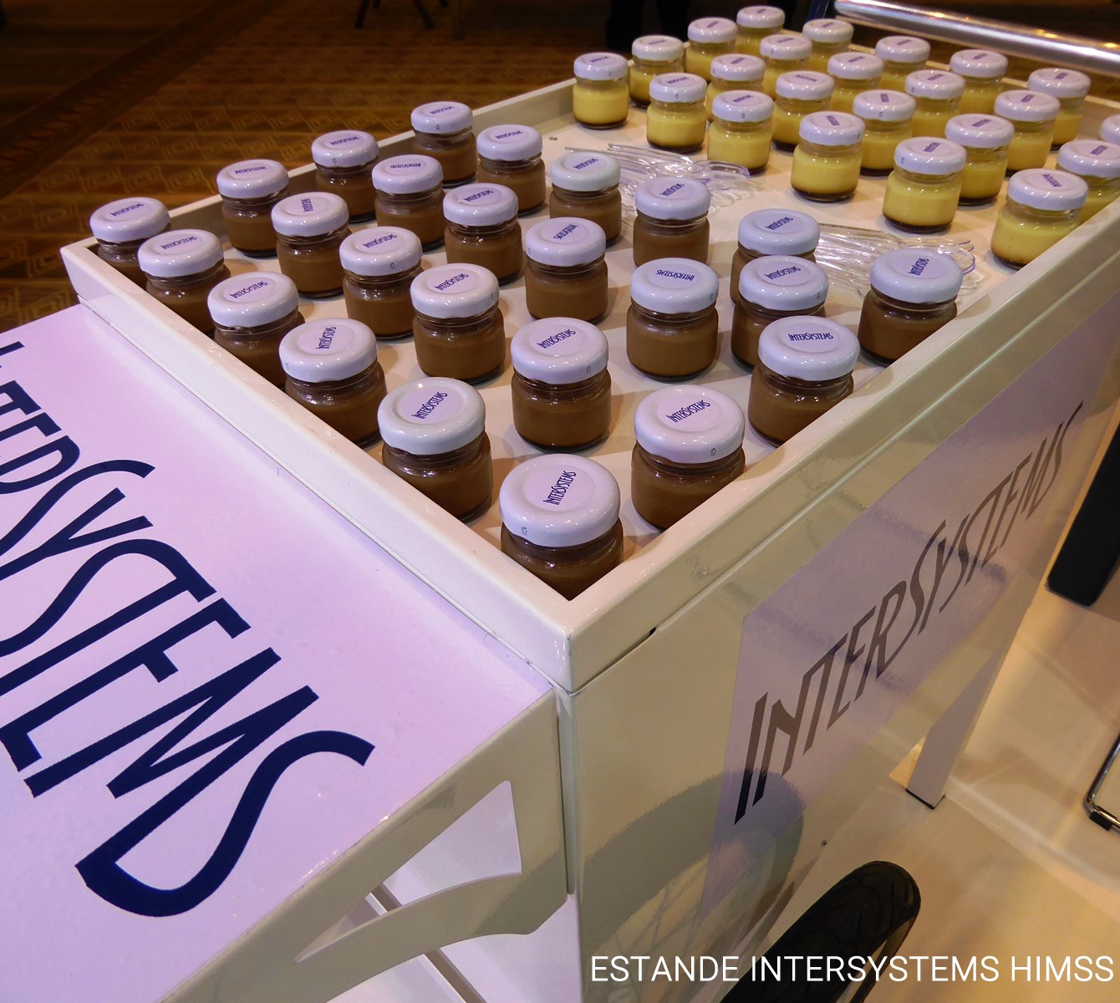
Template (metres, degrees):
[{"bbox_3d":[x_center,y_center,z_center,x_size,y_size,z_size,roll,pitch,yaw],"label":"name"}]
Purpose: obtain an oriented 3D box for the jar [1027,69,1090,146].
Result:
[{"bbox_3d":[0.393,-0.313,0.771,0.047,0.051,0.047,17,42,20],"label":"jar"}]

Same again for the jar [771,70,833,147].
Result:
[{"bbox_3d":[0.200,-0.323,0.799,0.048,0.052,0.048,-1,39,1],"label":"jar"}]

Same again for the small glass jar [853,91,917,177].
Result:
[{"bbox_3d":[0.250,-0.288,0.755,0.048,0.052,0.048,-1,39,1],"label":"small glass jar"}]

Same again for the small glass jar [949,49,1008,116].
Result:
[{"bbox_3d":[0.365,-0.365,0.853,0.048,0.054,0.048,-1,38,1],"label":"small glass jar"}]

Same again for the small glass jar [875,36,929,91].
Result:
[{"bbox_3d":[0.305,-0.385,0.869,0.047,0.052,0.047,-1,39,1],"label":"small glass jar"}]

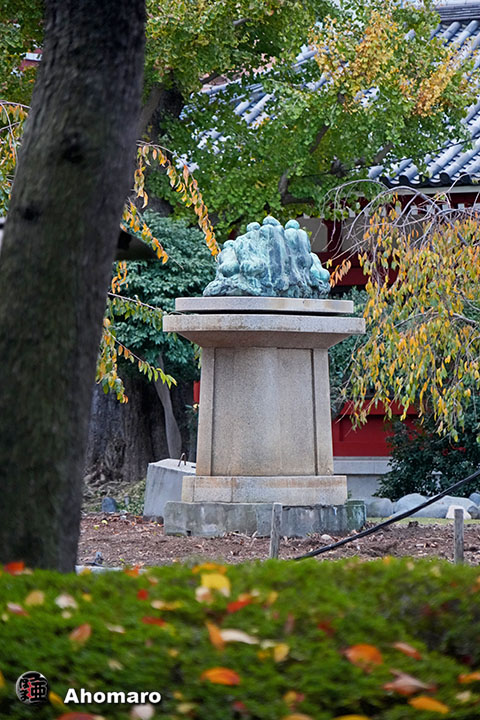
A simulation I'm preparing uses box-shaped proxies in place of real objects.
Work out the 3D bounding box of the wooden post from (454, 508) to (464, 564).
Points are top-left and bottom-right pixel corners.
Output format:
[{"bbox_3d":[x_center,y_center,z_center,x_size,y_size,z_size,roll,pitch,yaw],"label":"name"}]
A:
[{"bbox_3d":[1.475,1.206,26.600,0.060,0.420,0.060,0,-1,-3],"label":"wooden post"}]

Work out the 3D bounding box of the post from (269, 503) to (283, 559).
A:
[{"bbox_3d":[0.238,1.182,26.600,0.060,0.435,0.060,4,-1,-3],"label":"post"}]

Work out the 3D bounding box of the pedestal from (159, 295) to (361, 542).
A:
[{"bbox_3d":[0.190,0.447,31.300,1.480,1.870,1.220,0,-1,-10],"label":"pedestal"}]

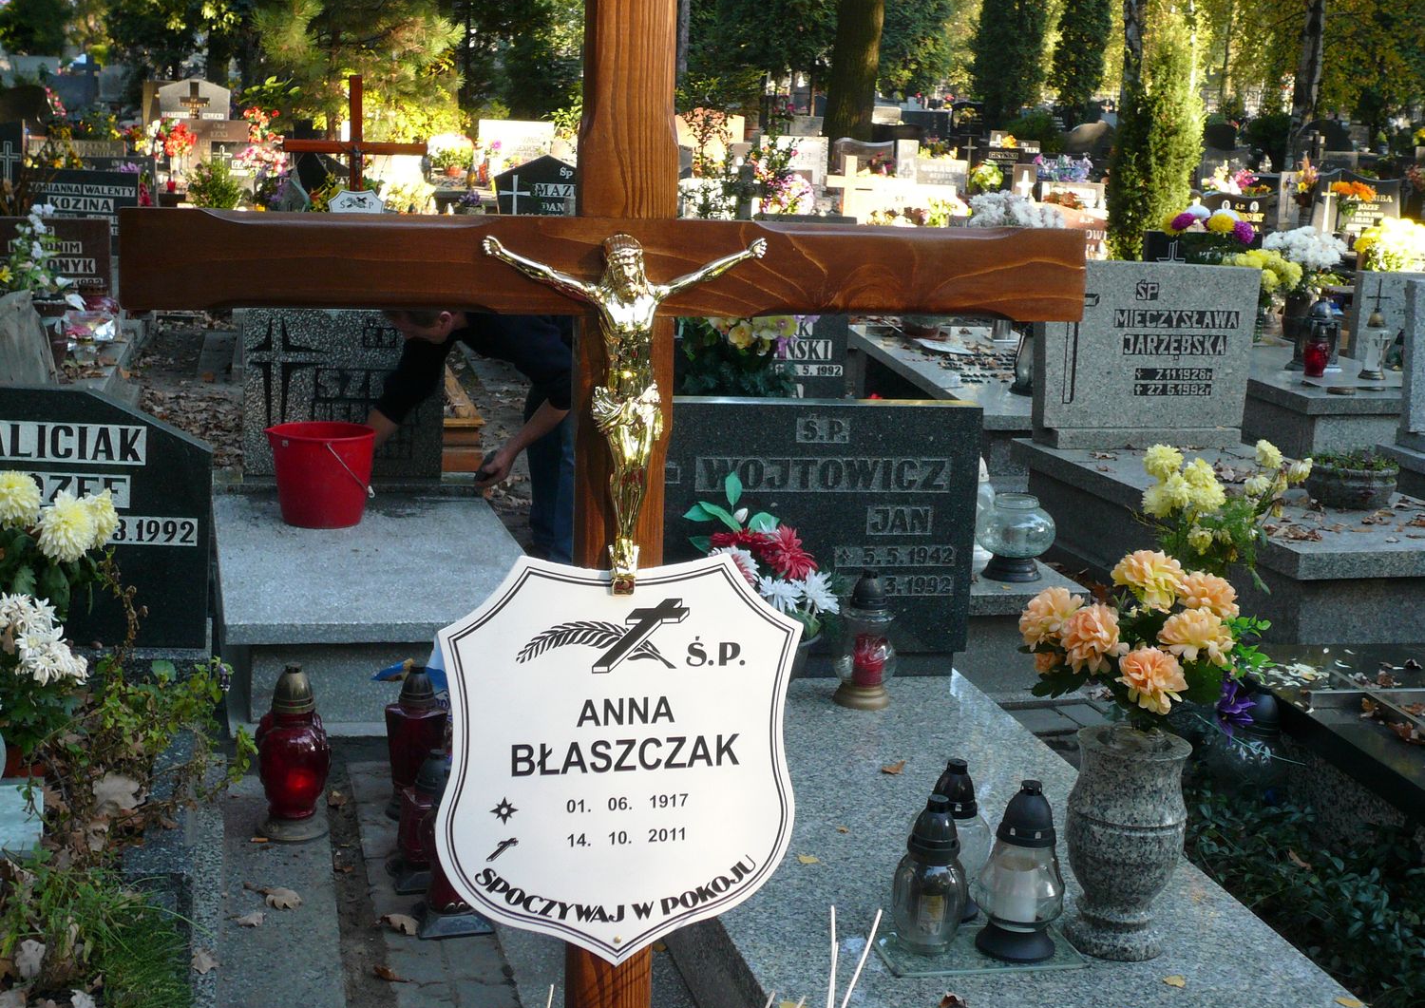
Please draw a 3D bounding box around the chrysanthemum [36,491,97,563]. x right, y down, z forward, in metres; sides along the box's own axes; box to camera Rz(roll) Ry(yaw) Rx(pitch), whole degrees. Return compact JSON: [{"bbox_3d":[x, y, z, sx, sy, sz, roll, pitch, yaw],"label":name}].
[{"bbox_3d":[-1.184,0.043,3.700,0.107,0.134,0.095,-1,11,-18],"label":"chrysanthemum"}]

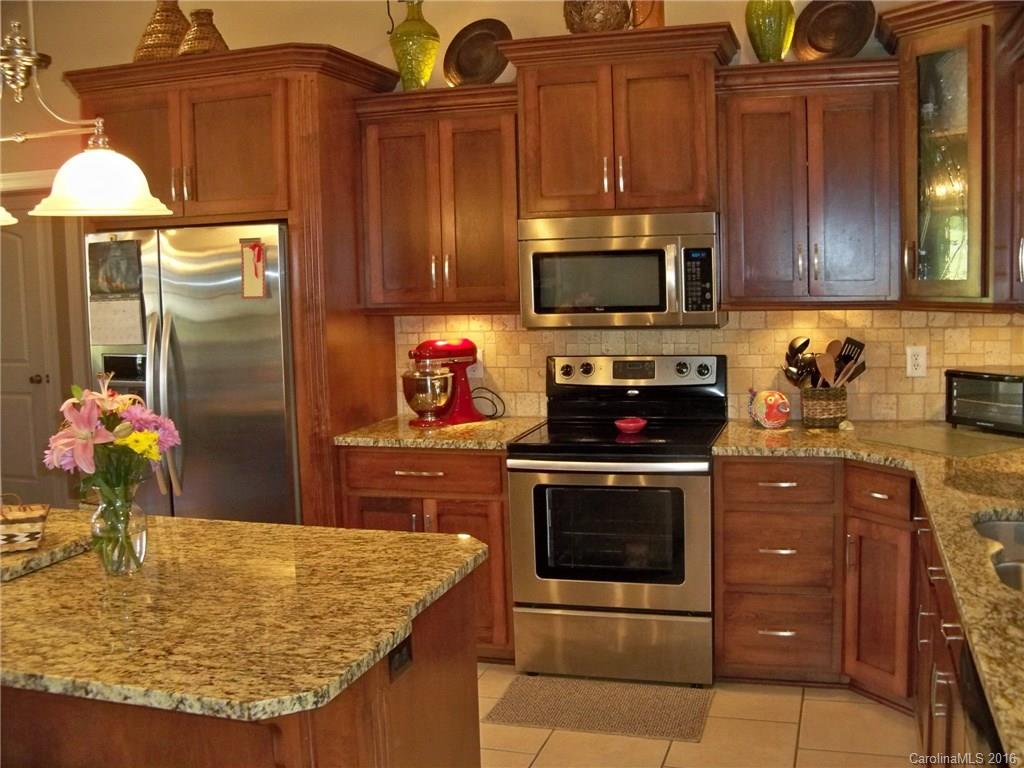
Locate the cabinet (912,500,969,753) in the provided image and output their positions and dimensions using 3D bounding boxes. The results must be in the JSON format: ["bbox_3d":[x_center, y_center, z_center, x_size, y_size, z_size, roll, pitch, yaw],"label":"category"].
[{"bbox_3d":[1.402,0.791,2.614,0.604,0.853,1.280,0,7,18],"label":"cabinet"}]

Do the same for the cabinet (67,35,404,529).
[{"bbox_3d":[-1.113,-0.100,4.413,1.140,2.380,0.790,0,6,16],"label":"cabinet"}]

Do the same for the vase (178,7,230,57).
[{"bbox_3d":[-1.258,-1.414,4.259,0.266,0.246,0.266,0,7,18],"label":"vase"}]

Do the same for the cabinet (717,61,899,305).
[{"bbox_3d":[1.113,-0.726,3.906,0.648,0.885,0.390,0,6,16],"label":"cabinet"}]

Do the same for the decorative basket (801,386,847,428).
[{"bbox_3d":[1.224,0.090,4.045,0.165,0.155,0.140,1,7,24],"label":"decorative basket"}]

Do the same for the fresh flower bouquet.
[{"bbox_3d":[-0.856,0.191,2.228,0.290,0.440,0.265,-4,7,-22],"label":"fresh flower bouquet"}]

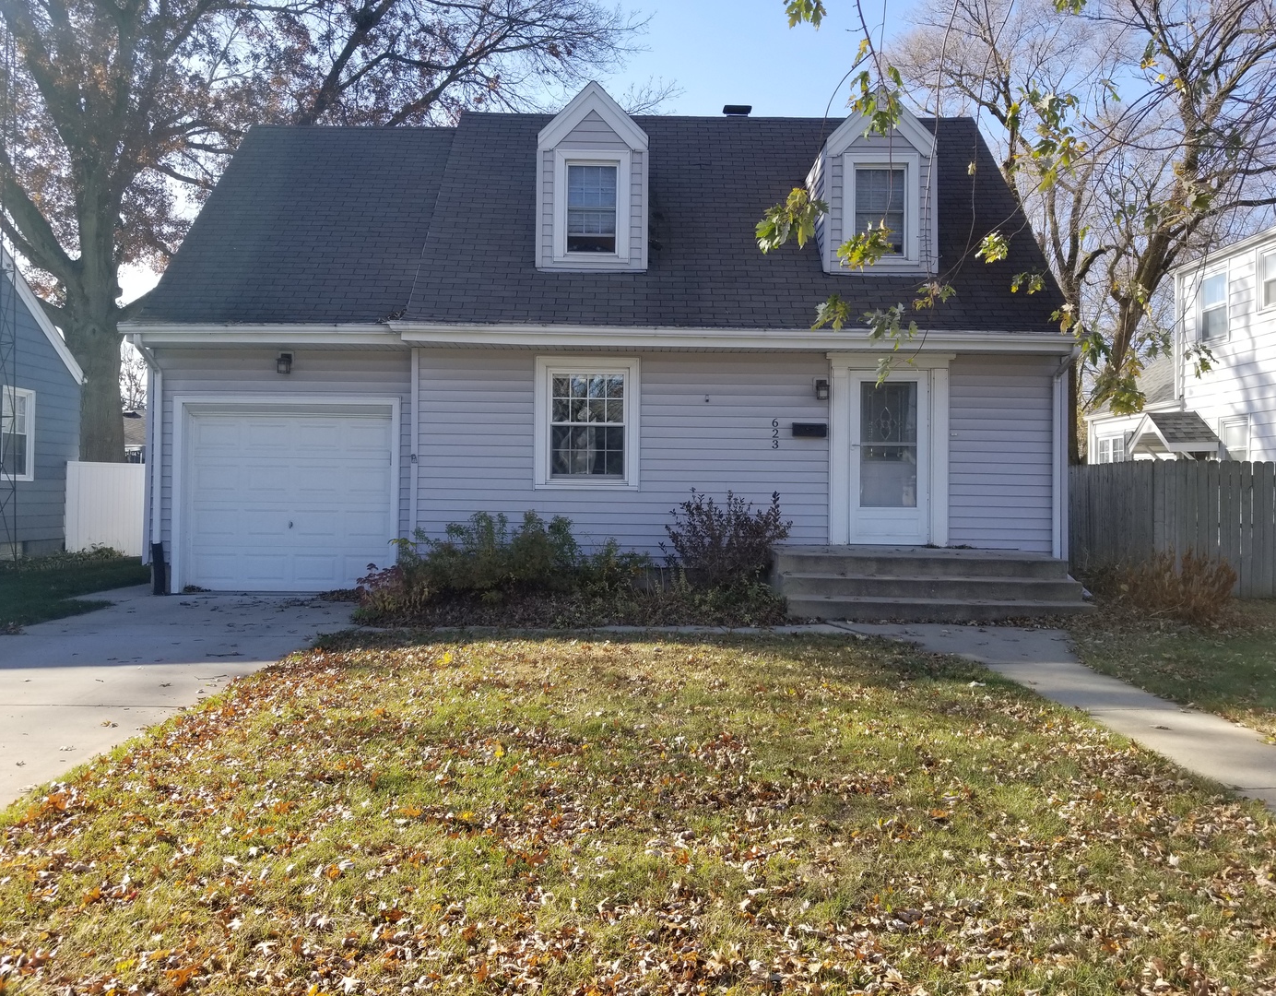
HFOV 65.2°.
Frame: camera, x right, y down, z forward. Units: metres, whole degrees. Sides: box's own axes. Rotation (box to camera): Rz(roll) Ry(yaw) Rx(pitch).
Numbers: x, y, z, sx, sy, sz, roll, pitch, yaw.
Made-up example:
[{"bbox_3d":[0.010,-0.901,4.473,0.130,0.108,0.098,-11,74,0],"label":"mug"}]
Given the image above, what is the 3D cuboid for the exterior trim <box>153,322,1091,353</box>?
[{"bbox_3d":[-0.421,-1.759,11.214,10.582,0.231,0.240,1,0,0],"label":"exterior trim"}]

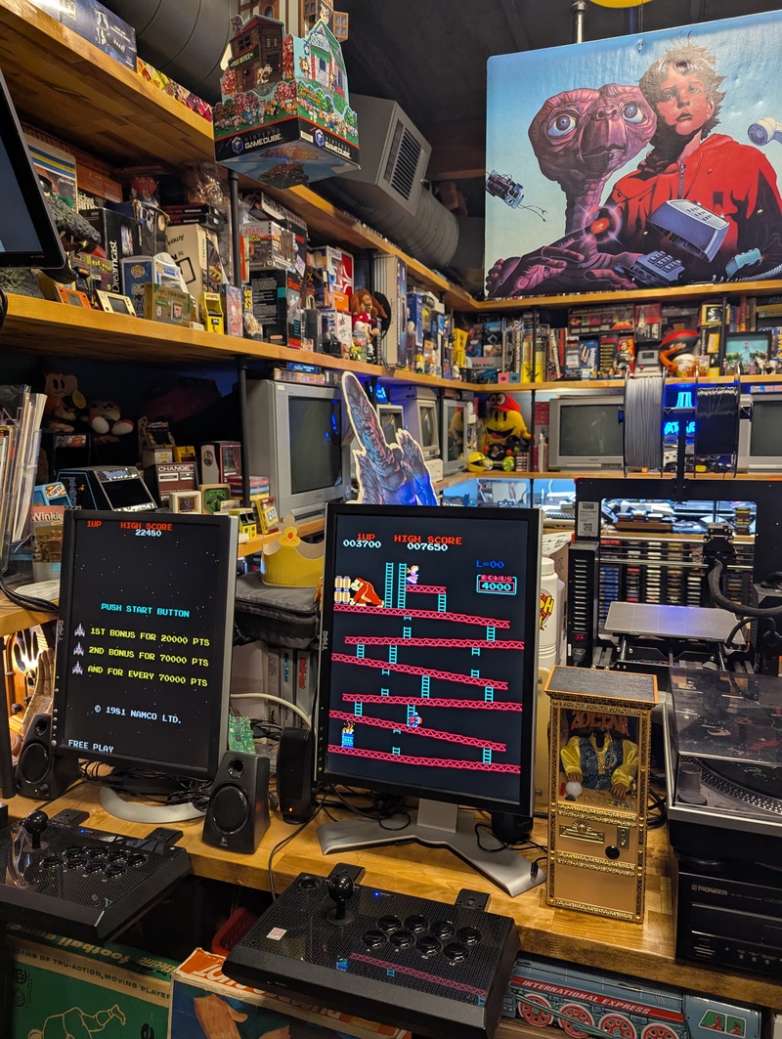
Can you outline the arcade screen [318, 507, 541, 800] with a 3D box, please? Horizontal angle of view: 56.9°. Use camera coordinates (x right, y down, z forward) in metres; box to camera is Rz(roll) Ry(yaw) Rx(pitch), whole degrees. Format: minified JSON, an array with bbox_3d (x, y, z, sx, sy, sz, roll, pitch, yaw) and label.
[{"bbox_3d":[0.061,0.203,1.129,0.345,0.442,0.060,2,-2,20],"label":"arcade screen"}]

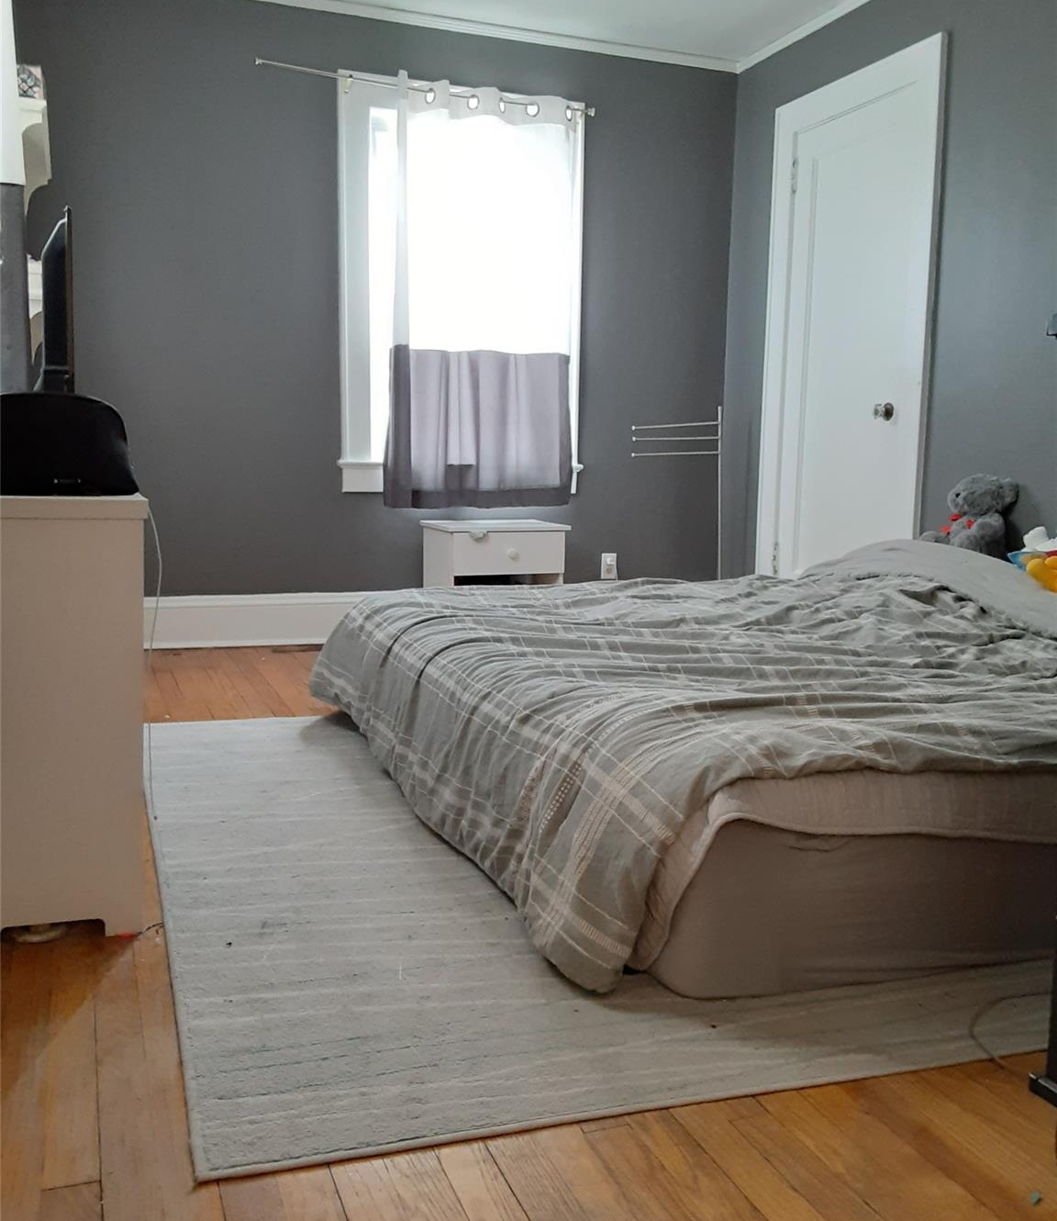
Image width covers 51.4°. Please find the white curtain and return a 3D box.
[{"bbox_3d":[-0.181,-1.244,4.436,0.800,1.665,0.100,-1,8,-19],"label":"white curtain"}]

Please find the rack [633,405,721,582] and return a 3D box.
[{"bbox_3d":[0.636,-0.375,4.782,0.420,1.000,0.200,-1,8,-19],"label":"rack"}]

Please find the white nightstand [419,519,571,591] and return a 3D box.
[{"bbox_3d":[-0.140,-0.095,4.443,0.510,0.500,0.400,-1,8,-19],"label":"white nightstand"}]

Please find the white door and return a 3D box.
[{"bbox_3d":[1.172,-0.889,4.184,0.080,2.190,0.950,-2,8,-22],"label":"white door"}]

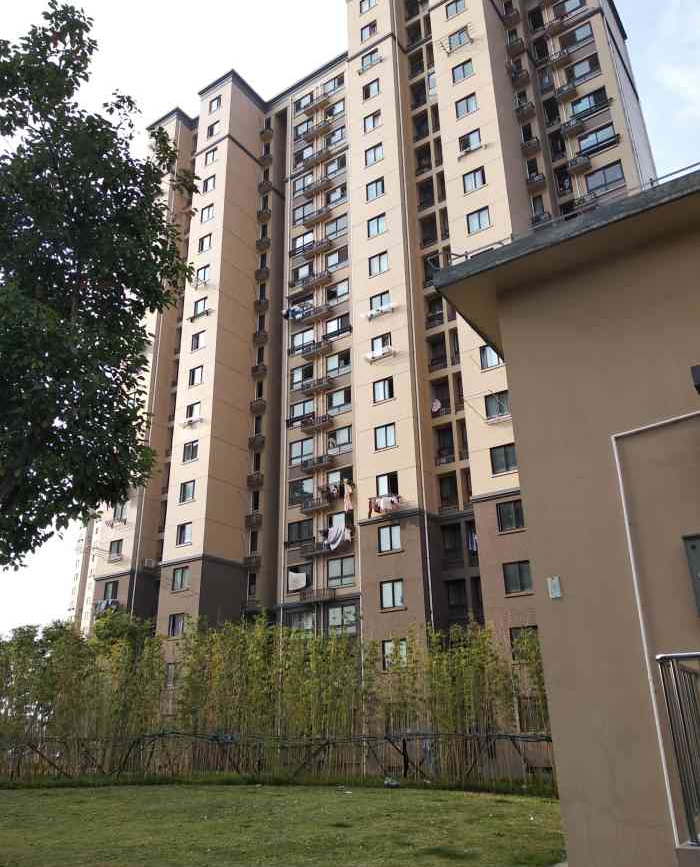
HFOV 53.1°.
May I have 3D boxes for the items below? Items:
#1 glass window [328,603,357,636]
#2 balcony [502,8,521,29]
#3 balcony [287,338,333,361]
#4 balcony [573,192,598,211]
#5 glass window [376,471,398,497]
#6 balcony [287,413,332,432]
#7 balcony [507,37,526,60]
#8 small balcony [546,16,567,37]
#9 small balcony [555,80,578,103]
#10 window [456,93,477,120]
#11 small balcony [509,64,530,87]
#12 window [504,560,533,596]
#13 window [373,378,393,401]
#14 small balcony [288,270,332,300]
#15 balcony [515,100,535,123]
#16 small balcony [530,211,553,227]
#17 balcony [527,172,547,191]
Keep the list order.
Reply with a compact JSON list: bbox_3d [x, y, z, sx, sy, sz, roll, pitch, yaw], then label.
[{"bbox_3d":[-0.459,11.385,42.631,2.000,1.758,0.117,-15,-26,31],"label":"glass window"},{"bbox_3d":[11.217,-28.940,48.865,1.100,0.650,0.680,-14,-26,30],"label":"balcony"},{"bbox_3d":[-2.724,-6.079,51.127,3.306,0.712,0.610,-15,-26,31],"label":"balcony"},{"bbox_3d":[14.180,-13.846,42.011,1.239,0.708,0.679,-15,-26,30],"label":"balcony"},{"bbox_3d":[2.079,2.896,38.423,1.302,1.334,0.117,-15,-26,31],"label":"glass window"},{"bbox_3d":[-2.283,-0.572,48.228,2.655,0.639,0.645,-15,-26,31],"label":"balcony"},{"bbox_3d":[11.416,-26.474,48.276,1.113,0.820,0.586,-15,-26,31],"label":"balcony"},{"bbox_3d":[13.752,-27.190,47.097,1.200,0.682,0.580,-15,-26,31],"label":"small balcony"},{"bbox_3d":[14.020,-21.965,45.338,1.239,0.678,0.679,-15,-26,30],"label":"small balcony"},{"bbox_3d":[7.394,-20.691,44.334,1.351,1.321,0.177,-15,-26,30],"label":"window"},{"bbox_3d":[11.323,-23.569,46.680,1.100,0.650,0.680,-14,-26,30],"label":"small balcony"},{"bbox_3d":[7.769,6.639,32.451,1.273,1.320,0.120,-14,-26,30],"label":"window"},{"bbox_3d":[1.948,-2.476,40.184,1.299,1.369,0.145,-15,-26,30],"label":"window"},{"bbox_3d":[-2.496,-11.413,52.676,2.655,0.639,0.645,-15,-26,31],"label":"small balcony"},{"bbox_3d":[11.699,-21.094,46.612,1.121,0.708,0.649,-15,-26,30],"label":"balcony"},{"bbox_3d":[11.824,-12.924,42.917,1.119,0.682,0.580,-15,-26,31],"label":"small balcony"},{"bbox_3d":[11.628,-15.491,43.522,1.044,0.580,0.638,-15,-26,30],"label":"balcony"}]

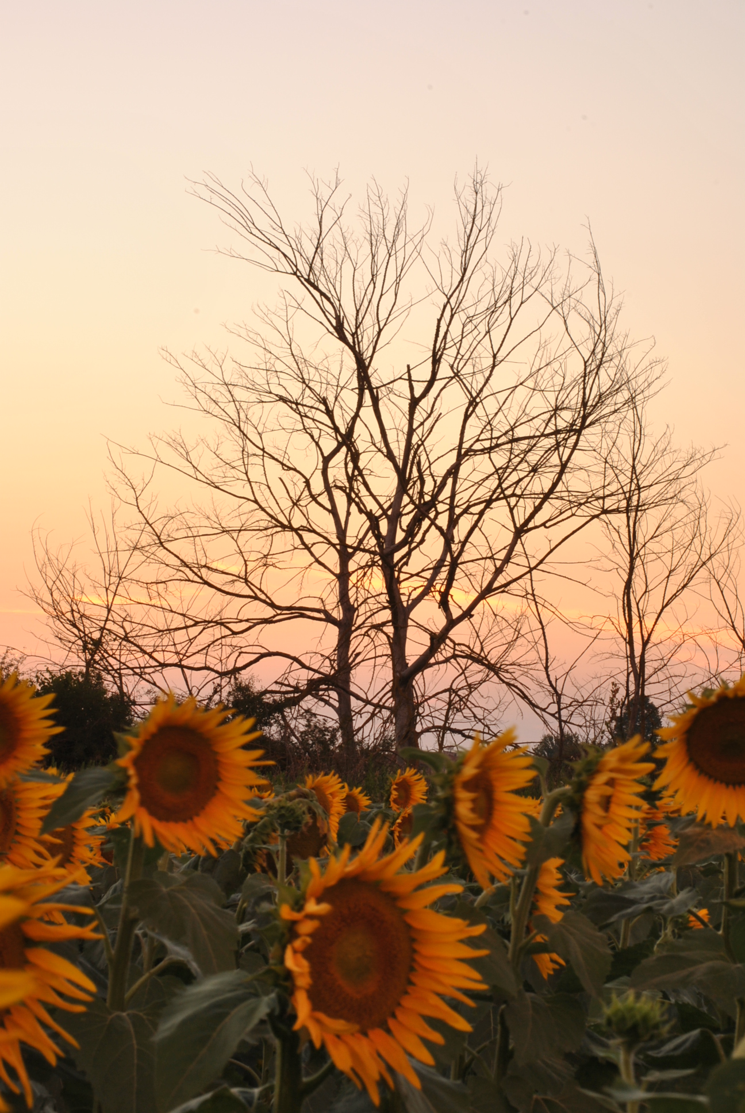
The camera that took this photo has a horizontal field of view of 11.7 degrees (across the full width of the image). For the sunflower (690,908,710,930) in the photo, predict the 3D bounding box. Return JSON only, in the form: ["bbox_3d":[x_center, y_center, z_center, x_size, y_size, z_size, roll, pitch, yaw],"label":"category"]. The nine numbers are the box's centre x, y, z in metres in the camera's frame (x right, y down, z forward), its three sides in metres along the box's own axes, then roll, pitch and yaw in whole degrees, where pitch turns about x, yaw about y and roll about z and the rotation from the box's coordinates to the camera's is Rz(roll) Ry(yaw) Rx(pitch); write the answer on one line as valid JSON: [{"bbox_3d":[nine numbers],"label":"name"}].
[{"bbox_3d":[0.855,0.952,9.500,0.060,0.075,0.070,-2,-4,37],"label":"sunflower"}]

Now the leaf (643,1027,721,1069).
[{"bbox_3d":[0.521,0.830,6.100,0.135,0.075,0.100,-1,-3,22],"label":"leaf"}]

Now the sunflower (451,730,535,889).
[{"bbox_3d":[0.202,0.425,6.100,0.090,0.265,0.260,6,0,27],"label":"sunflower"}]

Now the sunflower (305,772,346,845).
[{"bbox_3d":[-0.163,0.876,12.600,0.250,0.250,0.100,3,-4,-43],"label":"sunflower"}]

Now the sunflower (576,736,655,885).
[{"bbox_3d":[0.427,0.450,6.400,0.090,0.265,0.250,8,0,20],"label":"sunflower"}]

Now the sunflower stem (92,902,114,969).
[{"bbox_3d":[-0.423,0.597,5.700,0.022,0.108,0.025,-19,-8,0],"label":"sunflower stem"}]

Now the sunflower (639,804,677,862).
[{"bbox_3d":[1.131,1.102,14.500,0.090,0.240,0.240,-1,-3,24],"label":"sunflower"}]

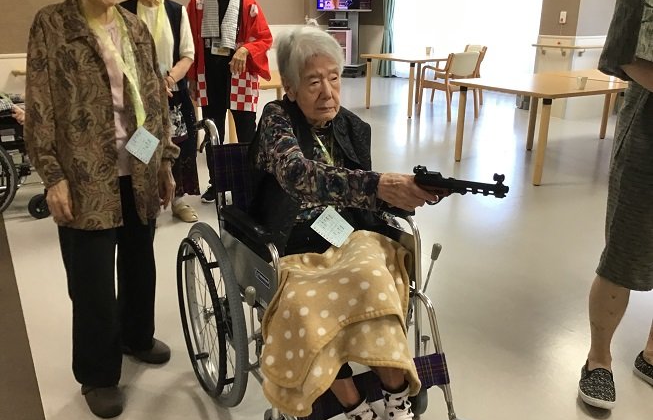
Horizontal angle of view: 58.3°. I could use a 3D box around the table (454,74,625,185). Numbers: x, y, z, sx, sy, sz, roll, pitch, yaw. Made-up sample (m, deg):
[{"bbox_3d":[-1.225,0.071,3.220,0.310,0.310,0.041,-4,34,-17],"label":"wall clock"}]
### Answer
[{"bbox_3d":[1.766,-0.711,4.908,1.050,0.700,1.030,-11,22,-29],"label":"table"}]

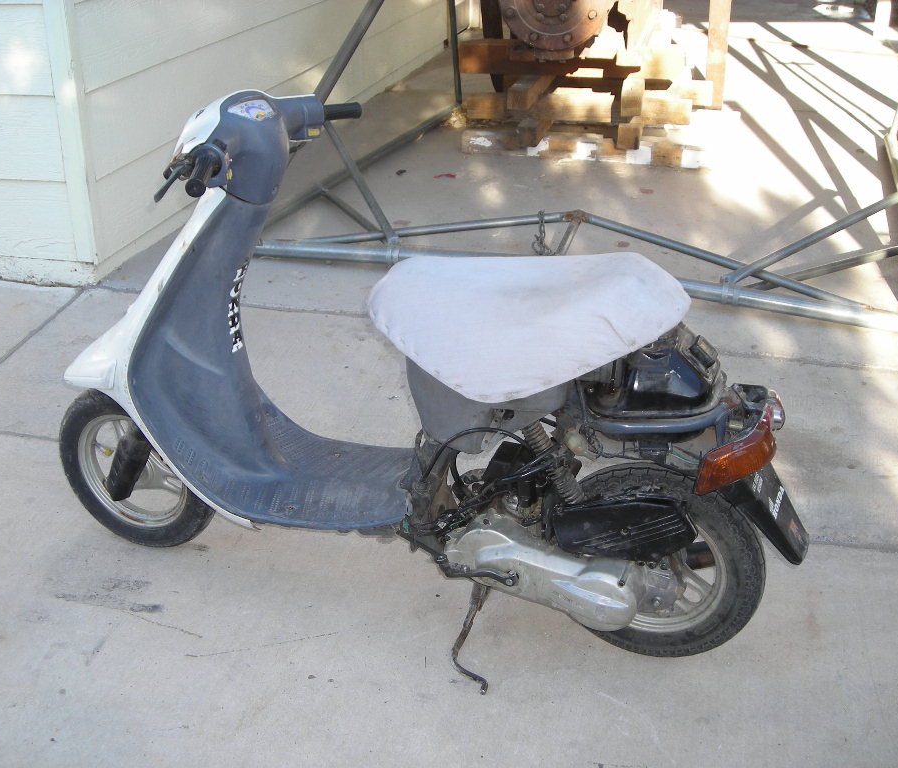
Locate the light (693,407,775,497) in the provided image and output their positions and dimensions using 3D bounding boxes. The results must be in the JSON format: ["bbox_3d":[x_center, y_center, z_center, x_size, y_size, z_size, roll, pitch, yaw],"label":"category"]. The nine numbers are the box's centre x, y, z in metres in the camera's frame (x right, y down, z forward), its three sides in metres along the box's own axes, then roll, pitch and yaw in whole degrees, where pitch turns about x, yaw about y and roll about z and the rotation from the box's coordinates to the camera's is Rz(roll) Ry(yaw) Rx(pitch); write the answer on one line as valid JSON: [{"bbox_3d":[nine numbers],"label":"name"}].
[{"bbox_3d":[0.477,0.118,1.863,0.125,0.120,0.075,9,27,18],"label":"light"}]

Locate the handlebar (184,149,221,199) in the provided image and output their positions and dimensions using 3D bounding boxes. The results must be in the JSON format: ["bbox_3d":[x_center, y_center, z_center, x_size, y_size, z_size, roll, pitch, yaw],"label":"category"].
[{"bbox_3d":[-0.394,-0.336,1.787,0.045,0.045,0.125,-3,33,1],"label":"handlebar"}]

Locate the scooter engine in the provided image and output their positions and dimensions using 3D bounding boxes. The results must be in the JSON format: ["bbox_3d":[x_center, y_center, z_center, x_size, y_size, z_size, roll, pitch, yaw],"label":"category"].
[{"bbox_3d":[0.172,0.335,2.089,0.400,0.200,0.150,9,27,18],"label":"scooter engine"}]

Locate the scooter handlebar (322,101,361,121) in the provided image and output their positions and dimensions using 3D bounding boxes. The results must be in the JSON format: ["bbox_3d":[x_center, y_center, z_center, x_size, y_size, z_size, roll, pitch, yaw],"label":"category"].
[{"bbox_3d":[-0.208,-0.542,2.227,0.036,0.036,0.115,17,23,36],"label":"scooter handlebar"}]

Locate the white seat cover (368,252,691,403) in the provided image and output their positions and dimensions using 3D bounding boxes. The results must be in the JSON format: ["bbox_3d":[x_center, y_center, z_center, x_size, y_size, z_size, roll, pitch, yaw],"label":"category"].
[{"bbox_3d":[0.126,-0.121,1.986,0.580,0.210,0.290,9,27,18],"label":"white seat cover"}]

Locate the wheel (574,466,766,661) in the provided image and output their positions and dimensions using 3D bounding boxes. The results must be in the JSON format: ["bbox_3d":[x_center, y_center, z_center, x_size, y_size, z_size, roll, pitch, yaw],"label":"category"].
[{"bbox_3d":[0.384,0.339,2.108,0.404,0.404,0.078,9,27,18],"label":"wheel"}]

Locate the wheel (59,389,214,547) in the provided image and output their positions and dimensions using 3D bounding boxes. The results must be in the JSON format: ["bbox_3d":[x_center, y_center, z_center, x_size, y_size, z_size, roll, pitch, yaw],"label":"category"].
[{"bbox_3d":[-0.674,0.178,2.448,0.402,0.402,0.076,10,28,20],"label":"wheel"}]

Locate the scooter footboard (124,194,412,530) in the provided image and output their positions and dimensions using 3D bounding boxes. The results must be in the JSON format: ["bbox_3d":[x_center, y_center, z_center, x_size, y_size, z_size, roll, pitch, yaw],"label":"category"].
[{"bbox_3d":[-0.291,-0.058,2.181,0.570,0.640,0.340,9,27,18],"label":"scooter footboard"}]

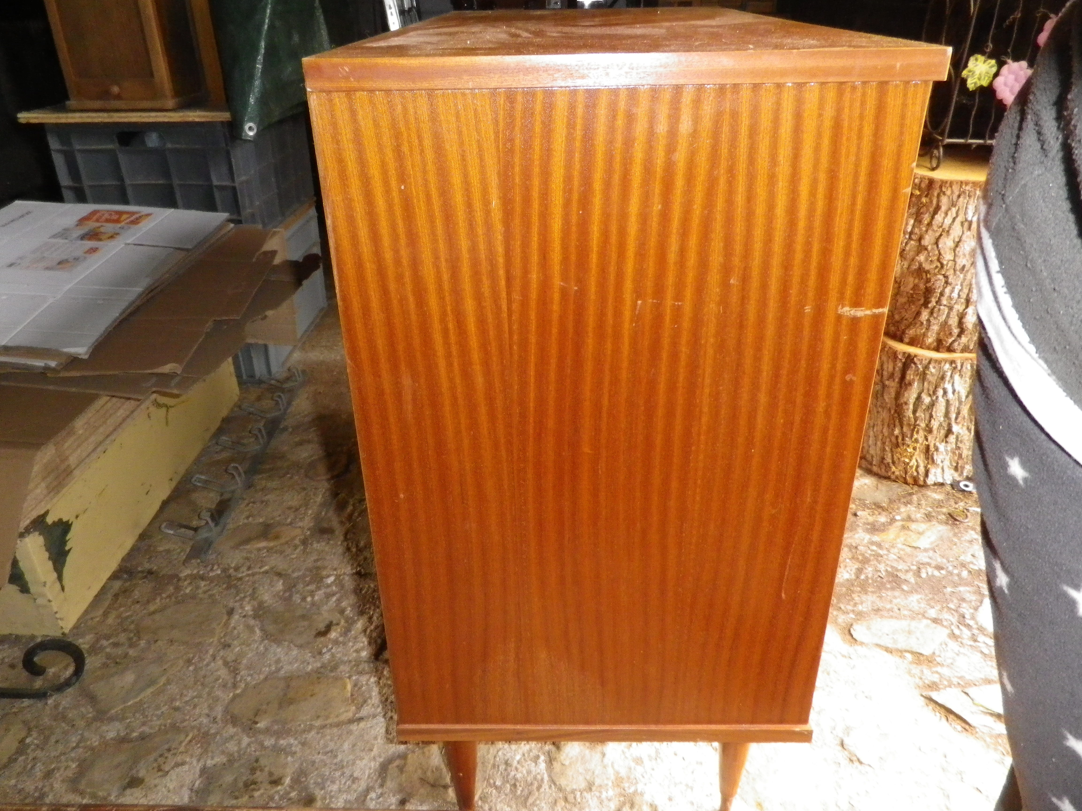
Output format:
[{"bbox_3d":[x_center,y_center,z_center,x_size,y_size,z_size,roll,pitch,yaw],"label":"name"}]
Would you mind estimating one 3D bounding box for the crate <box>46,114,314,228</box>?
[{"bbox_3d":[-0.888,-0.627,2.040,0.400,0.277,0.595,0,26,0],"label":"crate"}]

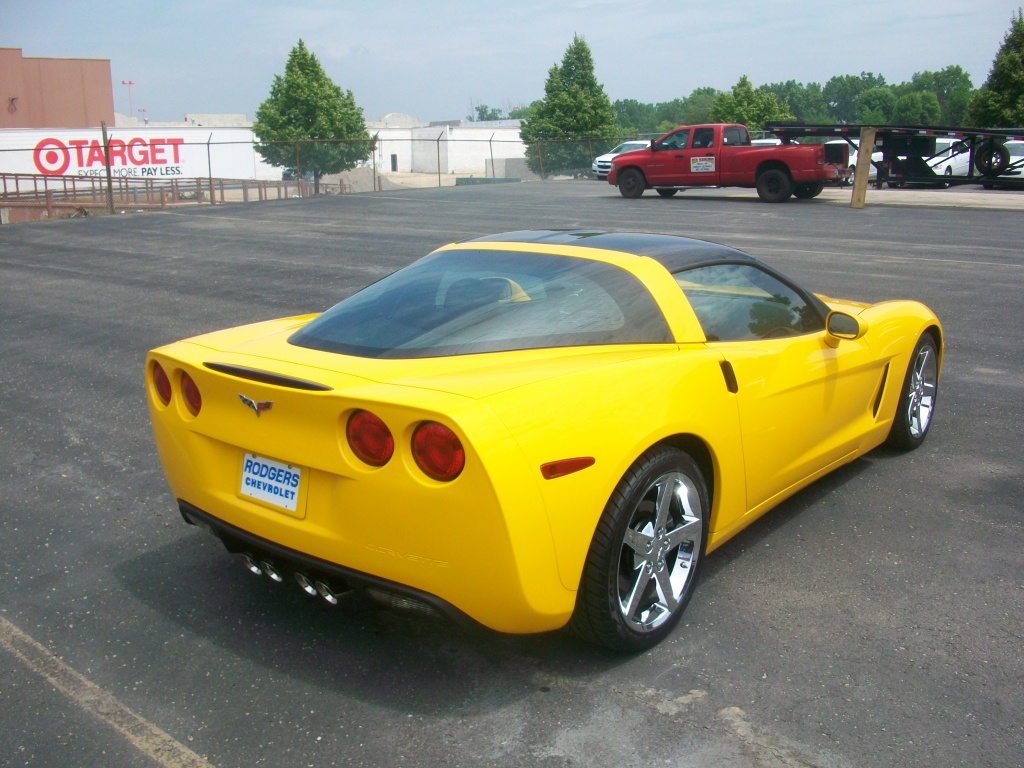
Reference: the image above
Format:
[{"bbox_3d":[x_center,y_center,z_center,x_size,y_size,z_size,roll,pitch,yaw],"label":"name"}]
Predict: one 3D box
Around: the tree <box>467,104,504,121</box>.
[{"bbox_3d":[-5.599,-54.194,200.000,8.000,9.500,8.000,-1,14,-1],"label":"tree"}]

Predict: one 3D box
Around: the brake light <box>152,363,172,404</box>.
[{"bbox_3d":[-1.203,-0.004,3.303,0.075,0.165,0.165,-12,17,-40],"label":"brake light"}]

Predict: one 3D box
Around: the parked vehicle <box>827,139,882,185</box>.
[{"bbox_3d":[11.400,-7.616,32.400,1.800,1.520,4.700,11,18,39],"label":"parked vehicle"}]

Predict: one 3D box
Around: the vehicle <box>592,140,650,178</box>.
[{"bbox_3d":[5.250,-9.063,38.300,1.800,1.530,4.700,11,18,39],"label":"vehicle"}]

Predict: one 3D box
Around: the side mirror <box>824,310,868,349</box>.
[{"bbox_3d":[1.405,-0.231,3.993,0.190,0.160,0.140,10,17,38],"label":"side mirror"}]

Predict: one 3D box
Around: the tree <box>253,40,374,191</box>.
[{"bbox_3d":[-6.081,-8.210,29.000,3.700,4.650,3.700,-3,15,-11],"label":"tree"}]

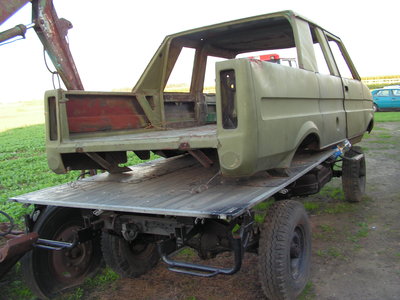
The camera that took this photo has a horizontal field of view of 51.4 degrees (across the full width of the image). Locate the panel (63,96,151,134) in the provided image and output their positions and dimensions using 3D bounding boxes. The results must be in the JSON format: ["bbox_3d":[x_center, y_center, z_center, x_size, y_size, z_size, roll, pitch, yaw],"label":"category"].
[{"bbox_3d":[-0.871,-0.362,4.096,0.060,0.360,1.080,-2,5,33],"label":"panel"}]

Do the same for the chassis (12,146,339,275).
[{"bbox_3d":[0.109,0.445,3.928,1.787,0.550,2.800,1,8,29],"label":"chassis"}]

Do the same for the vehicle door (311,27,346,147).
[{"bbox_3d":[1.212,-0.622,4.002,0.180,1.120,0.920,-2,5,33],"label":"vehicle door"}]

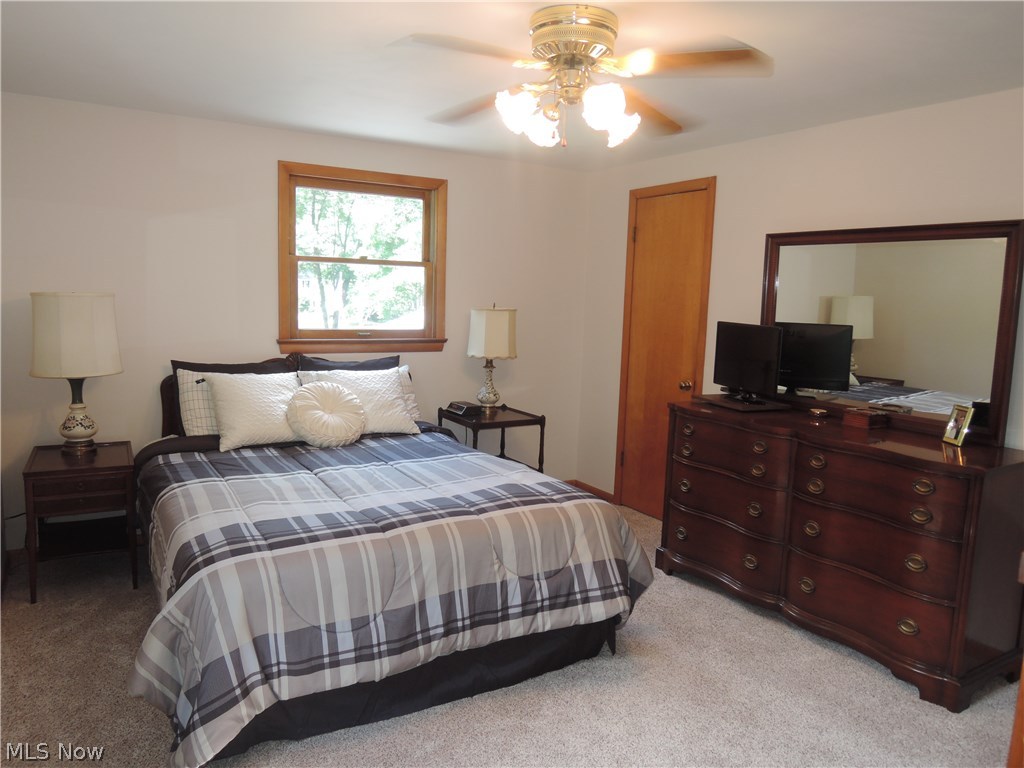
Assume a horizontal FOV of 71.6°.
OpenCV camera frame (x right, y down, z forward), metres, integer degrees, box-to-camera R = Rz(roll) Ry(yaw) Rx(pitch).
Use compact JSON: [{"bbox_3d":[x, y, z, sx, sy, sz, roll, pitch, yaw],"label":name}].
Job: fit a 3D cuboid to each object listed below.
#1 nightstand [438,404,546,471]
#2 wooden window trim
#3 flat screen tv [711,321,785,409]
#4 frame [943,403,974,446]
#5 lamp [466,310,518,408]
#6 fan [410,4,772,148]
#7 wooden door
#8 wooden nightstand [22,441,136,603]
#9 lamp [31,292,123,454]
[{"bbox_3d":[-0.141,0.514,4.558,0.510,0.660,0.500,-3,9,-31],"label":"nightstand"},{"bbox_3d":[-0.869,-0.726,4.282,1.060,1.080,0.090,-3,9,-31],"label":"wooden window trim"},{"bbox_3d":[1.216,-0.100,3.683,0.160,0.420,0.530,-1,8,-16],"label":"flat screen tv"},{"bbox_3d":[1.786,0.170,2.826,0.030,0.156,0.100,14,6,-10],"label":"frame"},{"bbox_3d":[-0.145,-0.165,4.574,0.370,0.700,0.370,2,8,0],"label":"lamp"},{"bbox_3d":[0.189,-0.940,2.230,1.260,0.370,1.260,9,10,42],"label":"fan"},{"bbox_3d":[0.946,-0.177,4.496,0.070,2.115,0.750,-3,9,-31],"label":"wooden door"},{"bbox_3d":[-2.060,0.641,3.422,0.425,0.600,0.530,-2,9,-27],"label":"wooden nightstand"},{"bbox_3d":[-2.076,-0.046,3.382,0.376,0.770,0.376,-3,9,-31],"label":"lamp"}]

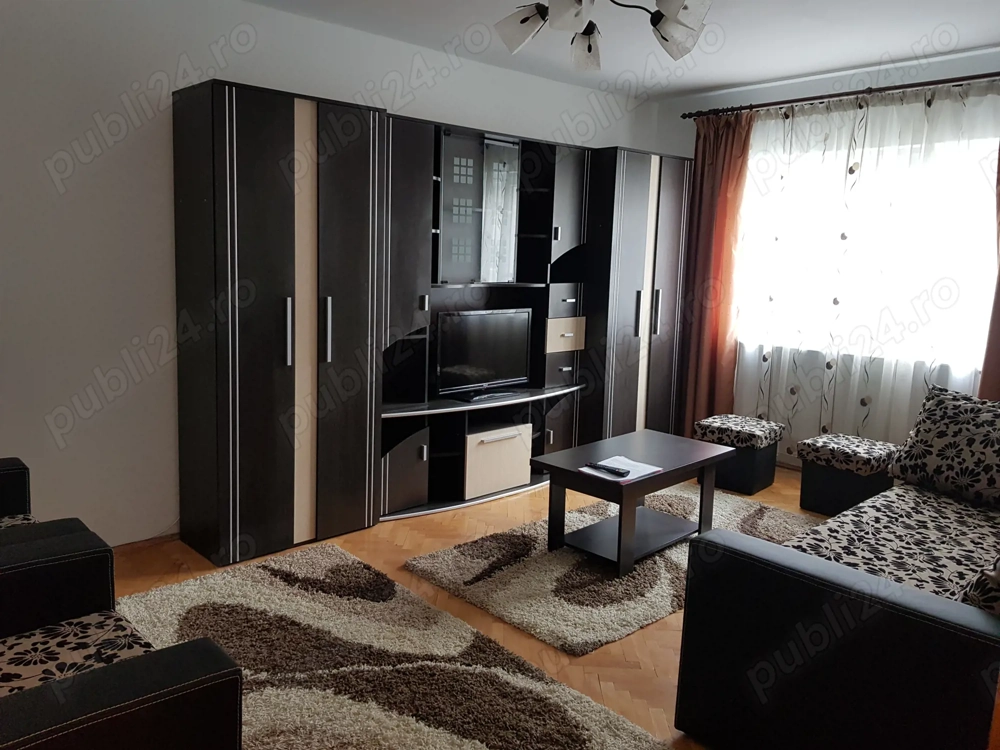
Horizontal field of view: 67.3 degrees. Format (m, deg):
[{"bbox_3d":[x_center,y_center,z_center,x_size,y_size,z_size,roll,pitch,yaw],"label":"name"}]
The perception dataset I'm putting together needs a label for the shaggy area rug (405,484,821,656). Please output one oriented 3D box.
[{"bbox_3d":[0.707,0.833,3.703,2.102,0.035,1.022,-7,13,-43],"label":"shaggy area rug"}]

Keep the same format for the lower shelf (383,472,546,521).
[{"bbox_3d":[-0.152,0.656,4.434,1.550,0.022,0.439,-6,13,-43],"label":"lower shelf"}]

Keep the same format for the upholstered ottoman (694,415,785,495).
[{"bbox_3d":[1.531,0.503,4.785,0.393,0.380,0.393,11,13,40],"label":"upholstered ottoman"}]

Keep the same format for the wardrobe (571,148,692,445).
[{"bbox_3d":[0.845,-0.434,5.198,0.820,2.032,0.443,-6,13,-41],"label":"wardrobe"}]

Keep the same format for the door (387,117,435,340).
[{"bbox_3d":[-0.485,-0.701,3.795,0.362,1.108,0.050,-6,13,-41],"label":"door"}]

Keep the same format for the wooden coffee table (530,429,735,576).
[{"bbox_3d":[0.681,0.604,3.782,0.526,0.423,1.008,11,13,42],"label":"wooden coffee table"}]

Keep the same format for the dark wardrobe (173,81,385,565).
[{"bbox_3d":[-1.019,-0.227,3.539,0.820,2.032,0.443,-6,13,-41],"label":"dark wardrobe"}]

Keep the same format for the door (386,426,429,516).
[{"bbox_3d":[-0.500,0.498,3.921,0.338,0.427,0.027,-6,13,-43],"label":"door"}]

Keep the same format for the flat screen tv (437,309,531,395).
[{"bbox_3d":[-0.083,-0.116,4.260,0.694,0.498,0.186,-6,13,-41],"label":"flat screen tv"}]

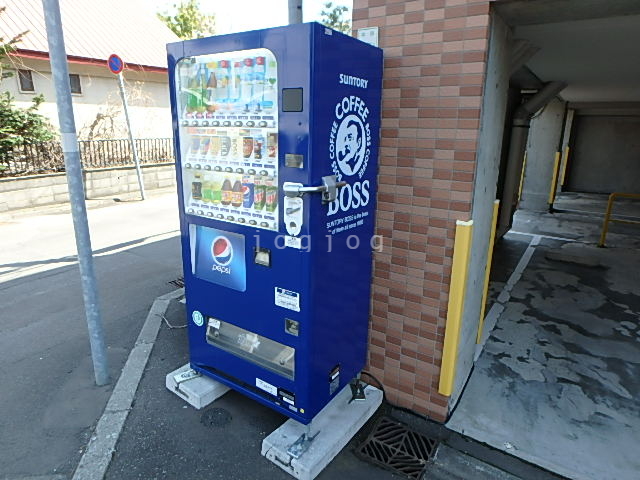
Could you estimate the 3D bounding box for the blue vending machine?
[{"bbox_3d":[-0.240,-0.078,2.169,0.892,1.815,0.599,11,18,32],"label":"blue vending machine"}]

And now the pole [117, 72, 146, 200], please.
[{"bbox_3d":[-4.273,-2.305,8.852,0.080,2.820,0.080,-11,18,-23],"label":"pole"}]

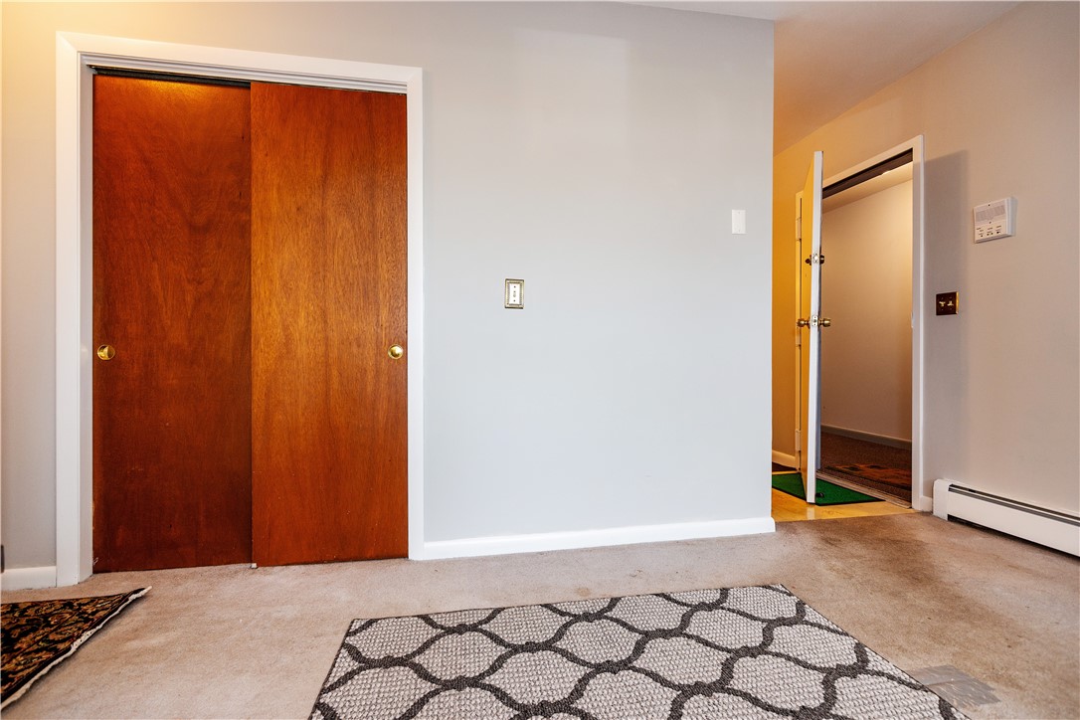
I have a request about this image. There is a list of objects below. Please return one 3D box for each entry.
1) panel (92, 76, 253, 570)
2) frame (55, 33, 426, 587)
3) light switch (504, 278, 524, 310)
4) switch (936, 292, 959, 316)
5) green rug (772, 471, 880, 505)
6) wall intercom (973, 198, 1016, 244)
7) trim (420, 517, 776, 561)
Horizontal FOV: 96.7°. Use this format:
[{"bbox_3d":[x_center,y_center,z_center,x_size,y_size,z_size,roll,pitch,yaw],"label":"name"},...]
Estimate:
[{"bbox_3d":[-1.475,-0.137,1.962,0.612,1.963,0.035,0,0,-10],"label":"panel"},{"bbox_3d":[-1.163,-0.189,1.971,1.336,2.080,0.117,0,0,-10],"label":"frame"},{"bbox_3d":[-0.111,-0.287,2.111,0.081,0.129,0.014,0,0,-10],"label":"light switch"},{"bbox_3d":[2.156,-0.295,2.541,0.012,0.115,0.113,0,0,-10],"label":"switch"},{"bbox_3d":[1.789,0.840,3.169,0.475,0.010,0.695,0,0,-10],"label":"green rug"},{"bbox_3d":[2.181,-0.669,2.307,0.045,0.172,0.151,0,0,-10],"label":"wall intercom"},{"bbox_3d":[0.331,0.807,2.190,1.678,0.081,0.019,0,0,-10],"label":"trim"}]

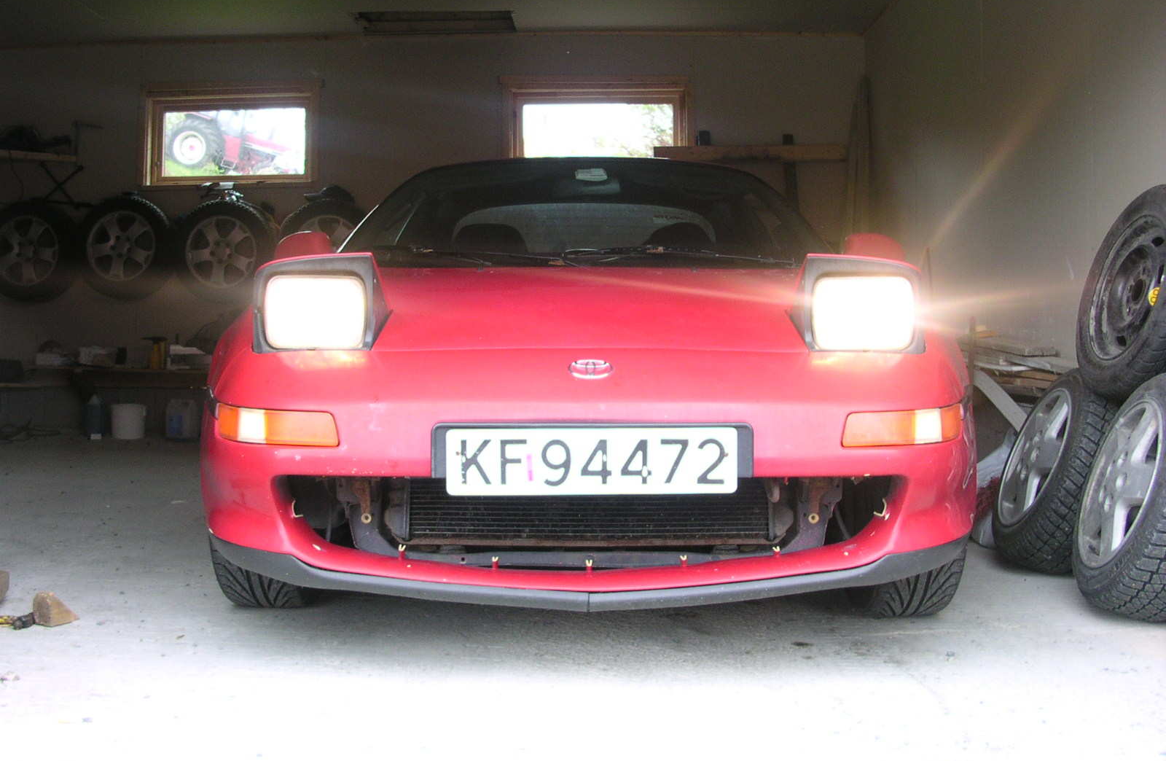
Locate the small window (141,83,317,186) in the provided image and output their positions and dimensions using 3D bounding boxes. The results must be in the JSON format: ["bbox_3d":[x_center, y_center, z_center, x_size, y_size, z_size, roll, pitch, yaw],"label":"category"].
[{"bbox_3d":[-2.356,-1.645,8.320,1.210,0.690,0.120,0,1,0],"label":"small window"}]

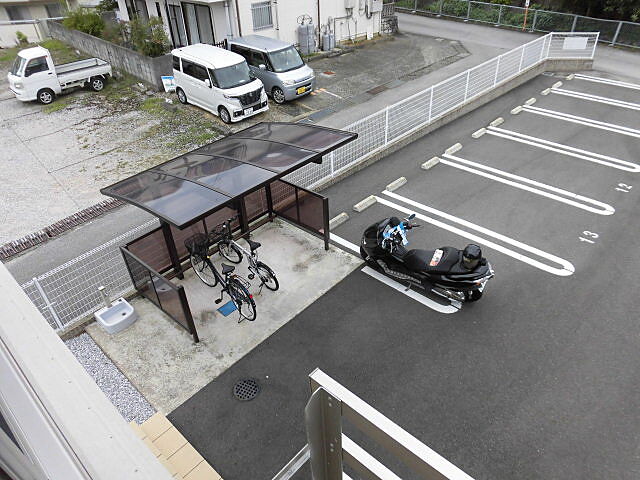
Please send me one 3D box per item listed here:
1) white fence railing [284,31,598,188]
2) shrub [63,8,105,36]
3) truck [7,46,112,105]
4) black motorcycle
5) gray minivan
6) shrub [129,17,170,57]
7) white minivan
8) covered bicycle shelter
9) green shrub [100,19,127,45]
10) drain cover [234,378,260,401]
[{"bbox_3d":[4.900,-4.400,13.009,1.400,1.050,15.600,27,44,32],"label":"white fence railing"},{"bbox_3d":[-11.726,-10.784,22.000,1.800,1.250,1.800,27,44,32],"label":"shrub"},{"bbox_3d":[-10.229,-6.651,17.474,3.400,1.790,1.475,-28,44,-33],"label":"truck"},{"bbox_3d":[1.565,0.266,6.789,2.080,1.170,0.800,17,39,23],"label":"black motorcycle"},{"bbox_3d":[-1.830,-6.228,16.209,3.400,1.700,1.475,30,45,35],"label":"gray minivan"},{"bbox_3d":[-6.917,-8.256,18.000,1.500,1.650,1.600,27,44,32],"label":"shrub"},{"bbox_3d":[-3.303,-5.130,14.466,3.400,1.785,1.475,30,45,35],"label":"white minivan"},{"bbox_3d":[-1.190,-0.288,6.637,2.080,2.250,3.000,27,44,32],"label":"covered bicycle shelter"},{"bbox_3d":[-9.263,-9.353,20.000,1.200,1.100,1.250,27,44,32],"label":"green shrub"},{"bbox_3d":[-0.928,1.882,5.549,0.320,0.030,0.320,0,36,0],"label":"drain cover"}]

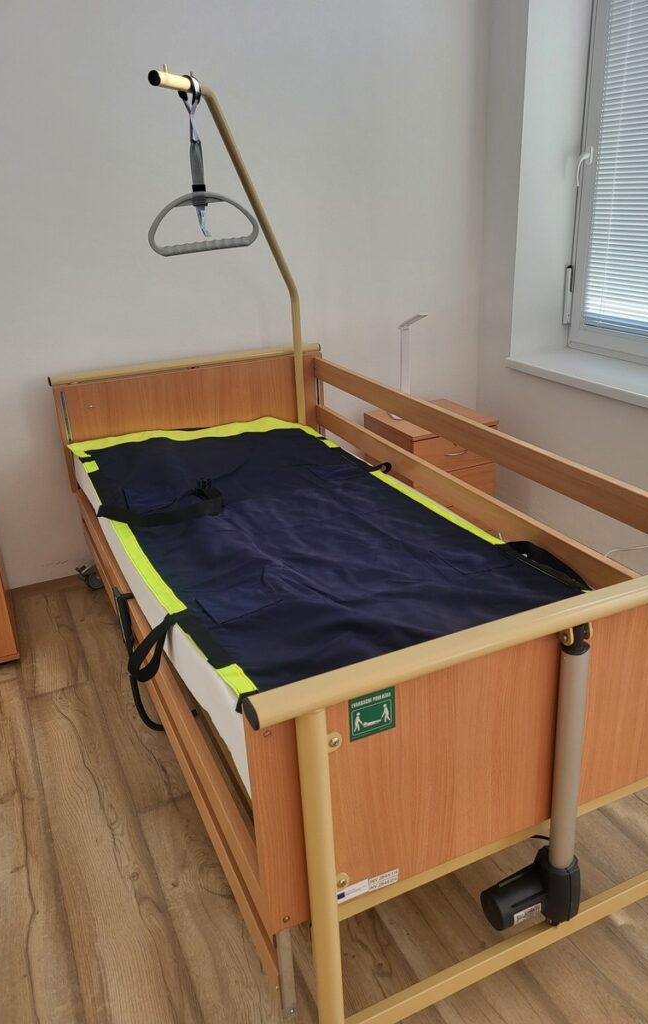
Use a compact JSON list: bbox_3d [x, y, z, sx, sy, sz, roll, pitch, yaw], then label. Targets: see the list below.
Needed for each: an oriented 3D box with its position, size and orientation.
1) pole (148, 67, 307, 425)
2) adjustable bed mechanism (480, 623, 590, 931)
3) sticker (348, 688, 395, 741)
[{"bbox_3d":[-0.237,-0.601,2.458,0.230,1.350,0.896,4,24,17],"label":"pole"},{"bbox_3d":[0.341,0.453,1.218,0.210,0.618,0.092,-12,25,-21],"label":"adjustable bed mechanism"},{"bbox_3d":[0.063,0.256,0.978,0.065,0.068,0.002,-12,24,-21],"label":"sticker"}]

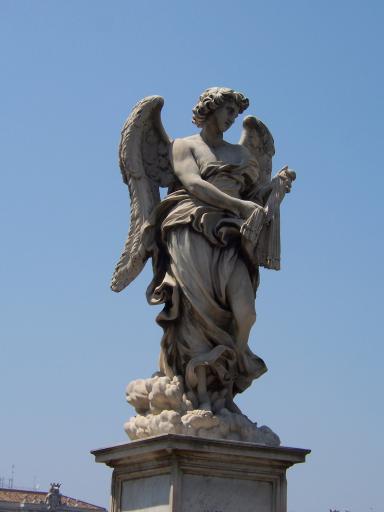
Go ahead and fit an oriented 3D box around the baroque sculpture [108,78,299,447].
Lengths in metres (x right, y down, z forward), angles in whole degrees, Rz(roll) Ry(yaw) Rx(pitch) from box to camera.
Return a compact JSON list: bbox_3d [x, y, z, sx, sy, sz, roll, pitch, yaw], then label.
[{"bbox_3d":[0.088,0.038,8.824,1.180,2.760,0.900,12,-20,-32],"label":"baroque sculpture"}]

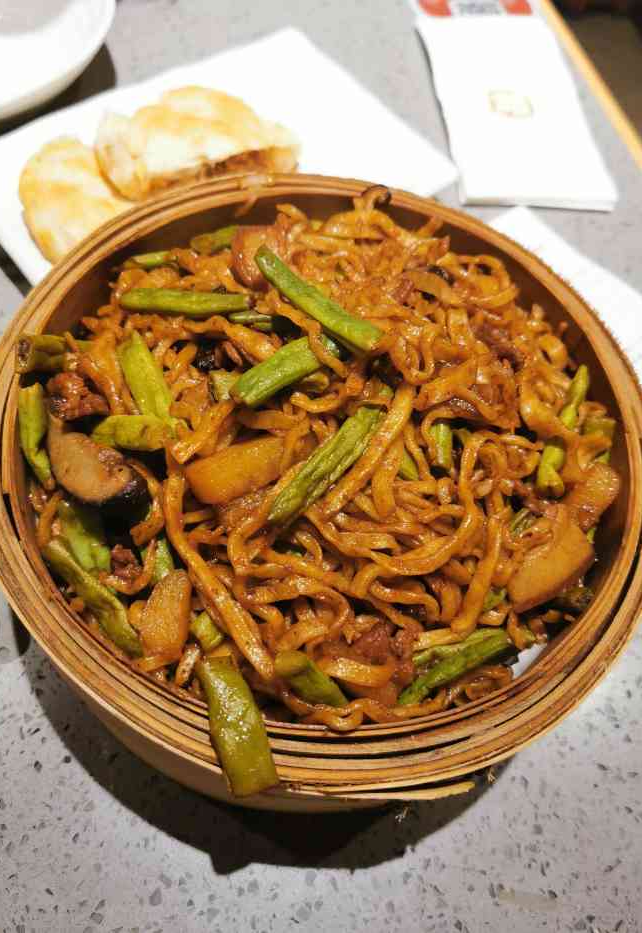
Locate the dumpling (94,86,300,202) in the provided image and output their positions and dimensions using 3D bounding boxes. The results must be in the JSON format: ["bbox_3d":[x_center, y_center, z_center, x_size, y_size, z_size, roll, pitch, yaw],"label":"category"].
[{"bbox_3d":[-0.068,-0.178,0.397,0.105,0.028,0.062,-18,66,-16],"label":"dumpling"}]

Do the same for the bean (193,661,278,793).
[{"bbox_3d":[-0.024,0.071,0.202,0.013,0.007,0.037,-14,52,-15],"label":"bean"}]

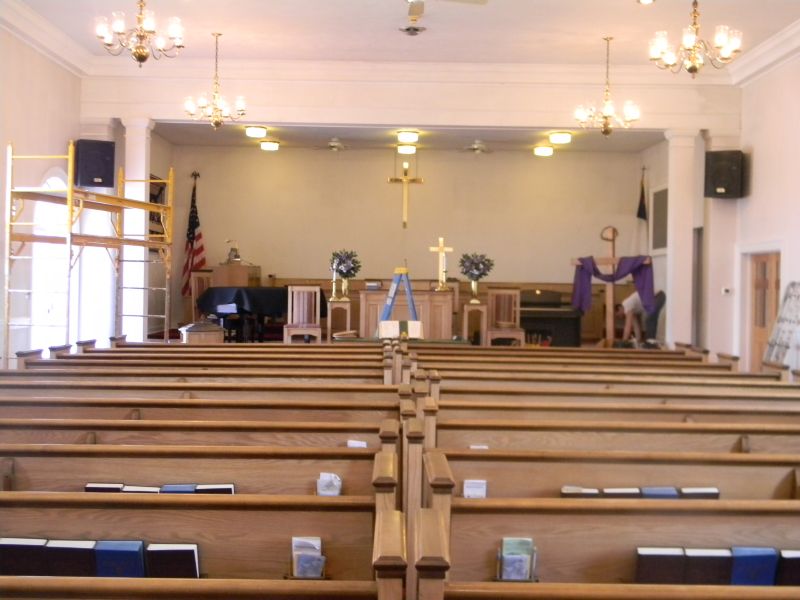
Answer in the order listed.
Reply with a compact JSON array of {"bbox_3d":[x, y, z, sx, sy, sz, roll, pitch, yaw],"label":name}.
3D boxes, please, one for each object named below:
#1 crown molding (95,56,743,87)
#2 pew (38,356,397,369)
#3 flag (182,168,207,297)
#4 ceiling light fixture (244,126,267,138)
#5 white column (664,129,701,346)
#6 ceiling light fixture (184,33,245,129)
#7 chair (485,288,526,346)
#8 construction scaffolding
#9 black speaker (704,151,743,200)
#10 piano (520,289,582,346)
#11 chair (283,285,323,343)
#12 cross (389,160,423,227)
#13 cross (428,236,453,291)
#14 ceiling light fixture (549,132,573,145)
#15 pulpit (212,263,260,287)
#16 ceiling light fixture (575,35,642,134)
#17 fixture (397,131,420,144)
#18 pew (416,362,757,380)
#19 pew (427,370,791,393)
[{"bbox_3d":[0.175,-3.379,14.006,9.850,0.280,0.300,1,1,0],"label":"crown molding"},{"bbox_3d":[-1.700,0.932,8.500,3.260,0.906,0.620,1,1,0],"label":"pew"},{"bbox_3d":[-3.547,-1.125,16.273,0.450,2.130,0.350,1,1,0],"label":"flag"},{"bbox_3d":[-2.455,-2.852,16.154,0.360,0.150,0.360,1,1,0],"label":"ceiling light fixture"},{"bbox_3d":[4.247,-0.806,14.356,0.420,3.547,0.420,1,1,0],"label":"white column"},{"bbox_3d":[-2.438,-2.901,12.553,0.800,1.270,0.800,1,1,0],"label":"ceiling light fixture"},{"bbox_3d":[1.590,0.375,14.300,0.570,1.100,0.570,1,1,0],"label":"chair"},{"bbox_3d":[-3.760,-0.233,11.760,0.820,3.100,2.620,1,1,10],"label":"construction scaffolding"},{"bbox_3d":[4.759,-1.830,13.874,0.480,0.670,0.400,1,1,28],"label":"black speaker"},{"bbox_3d":[2.100,0.382,14.950,1.450,1.090,0.620,1,1,0],"label":"piano"},{"bbox_3d":[-1.557,0.290,15.200,0.600,1.060,0.600,1,1,0],"label":"chair"},{"bbox_3d":[0.102,-1.884,17.000,0.620,1.210,0.070,1,1,0],"label":"cross"},{"bbox_3d":[0.684,-0.616,15.996,0.390,0.910,0.200,1,1,0],"label":"cross"},{"bbox_3d":[2.575,-2.591,15.200,0.340,0.140,0.340,1,1,0],"label":"ceiling light fixture"},{"bbox_3d":[-2.740,0.004,15.800,0.680,1.200,0.520,1,1,0],"label":"pulpit"},{"bbox_3d":[2.625,-2.704,12.000,0.810,1.260,0.810,1,1,0],"label":"ceiling light fixture"},{"bbox_3d":[0.149,-2.784,16.214,0.360,0.150,0.360,1,1,0],"label":"fixture"},{"bbox_3d":[1.720,0.992,8.500,3.280,0.906,0.620,1,1,0],"label":"pew"},{"bbox_3d":[1.703,1.046,8.072,3.400,0.940,0.600,1,1,0],"label":"pew"}]

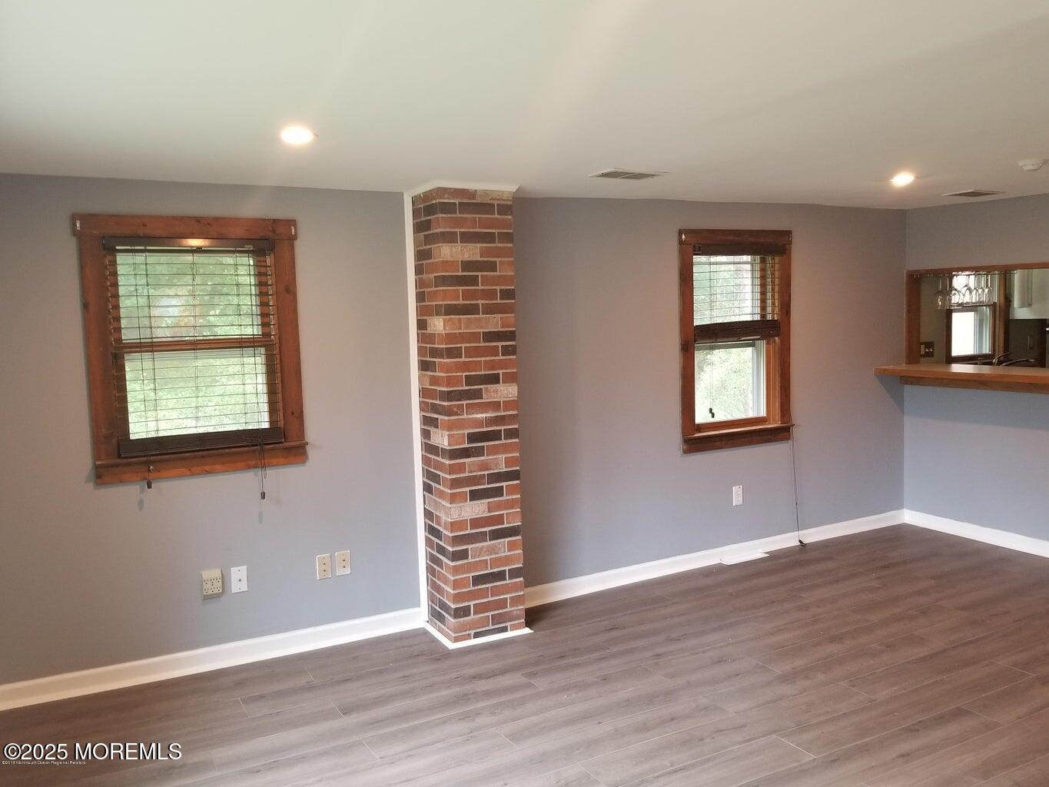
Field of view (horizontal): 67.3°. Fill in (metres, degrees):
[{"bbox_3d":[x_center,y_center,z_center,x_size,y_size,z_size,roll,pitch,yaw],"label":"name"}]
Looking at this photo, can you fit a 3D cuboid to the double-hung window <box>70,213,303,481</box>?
[{"bbox_3d":[-1.450,-0.208,3.516,0.900,1.130,0.060,-4,6,-27],"label":"double-hung window"}]

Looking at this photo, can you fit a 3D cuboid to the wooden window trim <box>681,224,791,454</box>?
[{"bbox_3d":[1.317,-0.341,4.973,0.910,1.345,0.120,-4,6,-27],"label":"wooden window trim"}]

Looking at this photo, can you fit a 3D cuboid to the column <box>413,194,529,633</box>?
[{"bbox_3d":[-0.278,0.108,3.953,0.392,2.173,0.351,-4,6,-27],"label":"column"}]

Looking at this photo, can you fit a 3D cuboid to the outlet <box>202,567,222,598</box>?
[{"bbox_3d":[-1.424,0.869,3.598,0.078,0.124,0.032,-4,6,-27],"label":"outlet"}]

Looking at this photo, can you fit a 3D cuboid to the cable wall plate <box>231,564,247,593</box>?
[{"bbox_3d":[-1.324,0.865,3.663,0.070,0.115,0.008,-4,6,-27],"label":"cable wall plate"}]

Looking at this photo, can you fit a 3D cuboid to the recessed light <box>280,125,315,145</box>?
[{"bbox_3d":[-0.776,-0.886,2.693,0.130,0.030,0.130,-4,6,-27],"label":"recessed light"}]

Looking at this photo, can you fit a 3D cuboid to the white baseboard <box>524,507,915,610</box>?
[{"bbox_3d":[1.323,1.022,5.036,3.319,0.108,0.016,-4,6,-27],"label":"white baseboard"}]

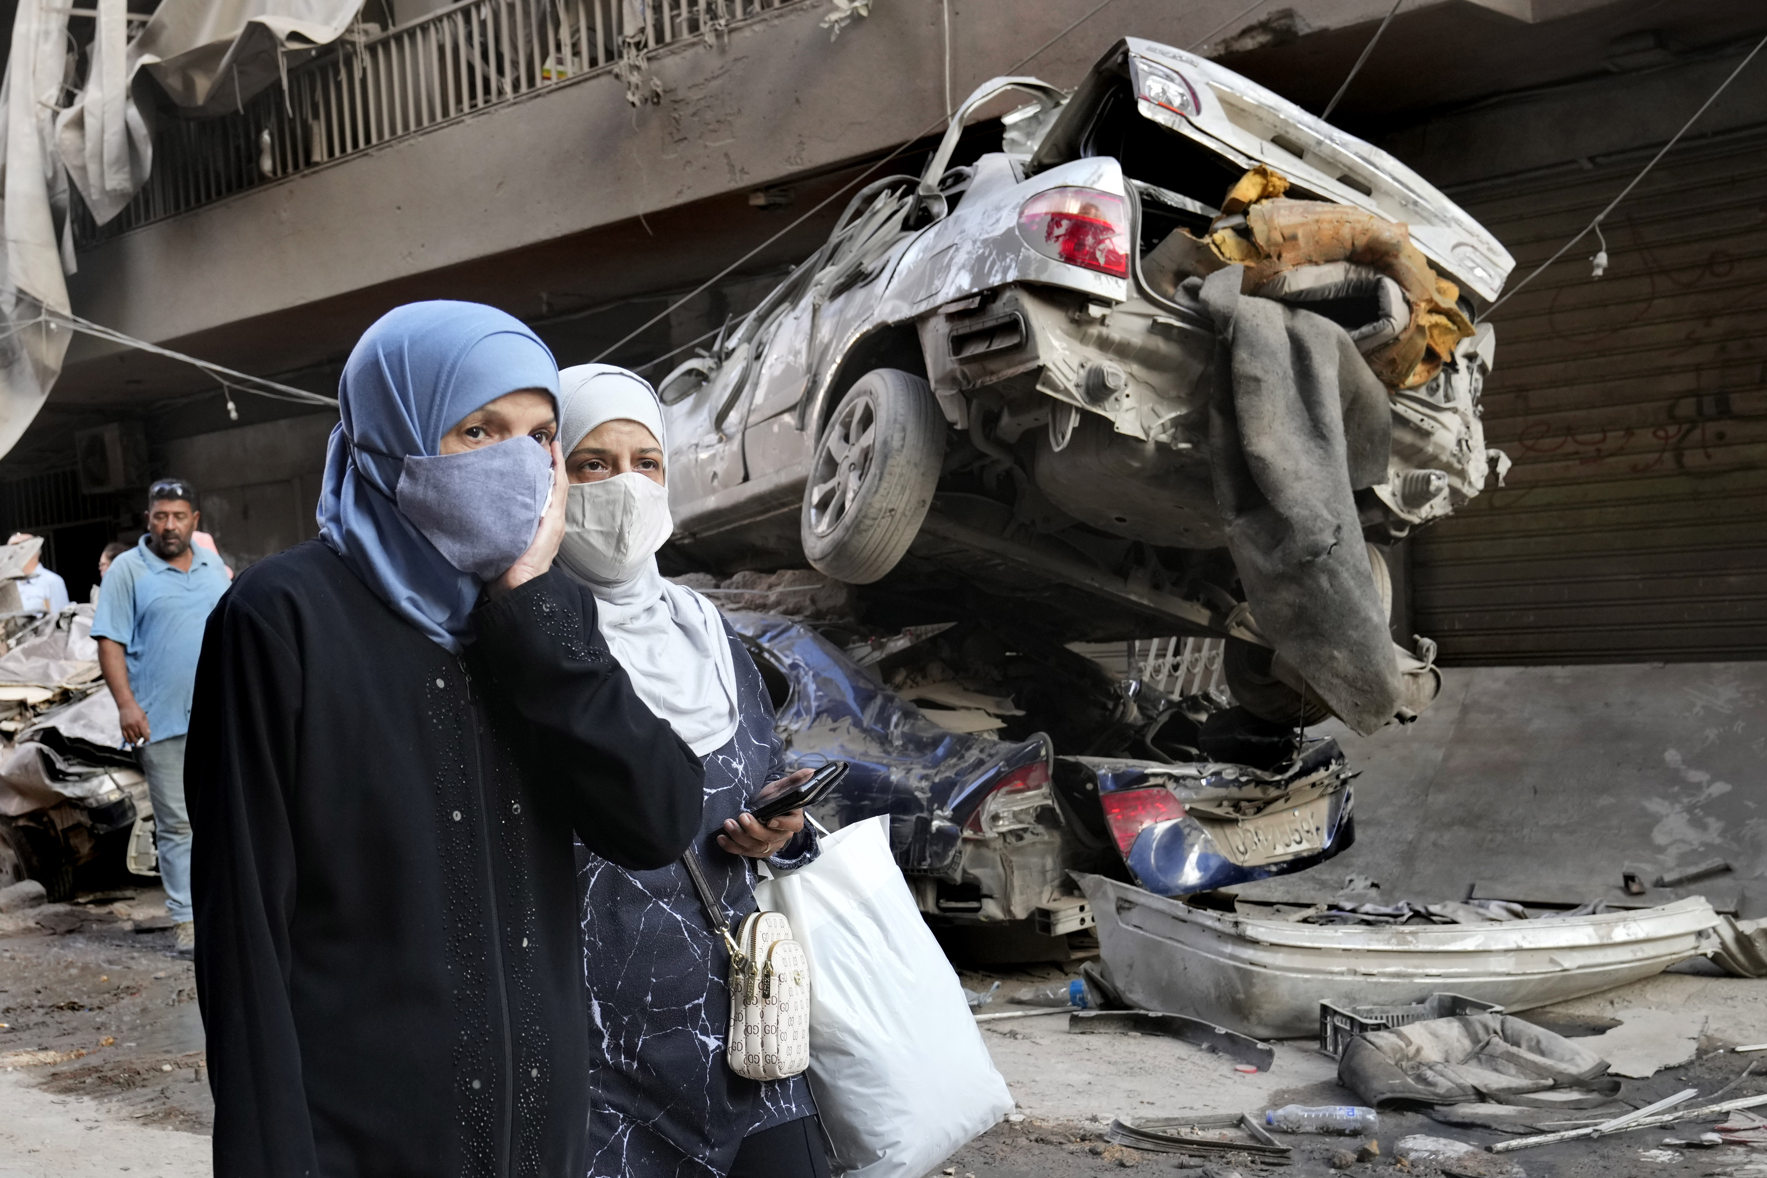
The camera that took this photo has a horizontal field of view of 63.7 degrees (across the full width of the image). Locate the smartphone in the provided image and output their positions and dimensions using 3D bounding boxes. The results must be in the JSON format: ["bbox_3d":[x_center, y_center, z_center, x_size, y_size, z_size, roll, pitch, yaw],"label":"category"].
[{"bbox_3d":[-0.088,0.207,1.450,0.077,0.014,0.155,-30,-2,7],"label":"smartphone"}]

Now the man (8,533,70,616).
[{"bbox_3d":[-4.773,0.552,8.014,0.520,1.730,0.340,-4,1,9],"label":"man"}]

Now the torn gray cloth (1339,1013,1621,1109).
[{"bbox_3d":[1.394,1.105,3.330,0.580,0.150,0.380,-4,1,6],"label":"torn gray cloth"}]

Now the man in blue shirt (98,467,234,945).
[{"bbox_3d":[-2.630,0.466,5.220,0.540,1.730,0.350,-4,1,-37],"label":"man in blue shirt"}]

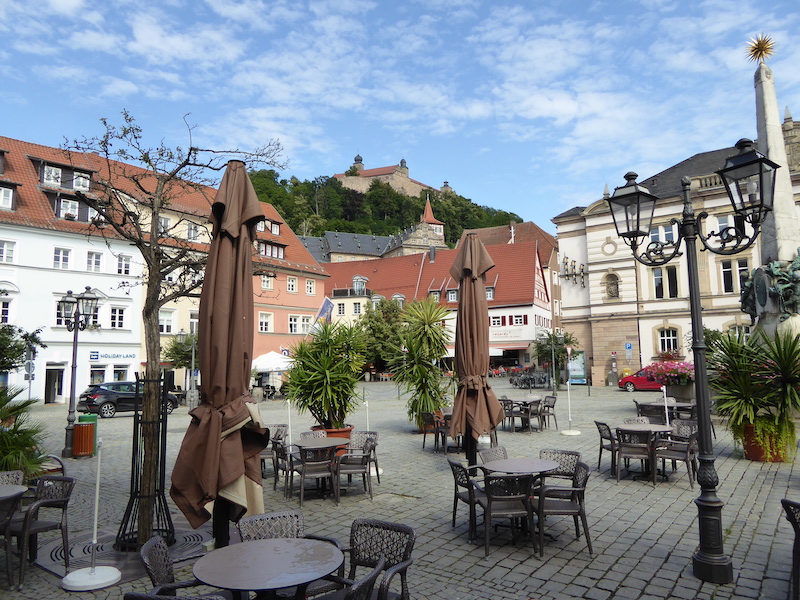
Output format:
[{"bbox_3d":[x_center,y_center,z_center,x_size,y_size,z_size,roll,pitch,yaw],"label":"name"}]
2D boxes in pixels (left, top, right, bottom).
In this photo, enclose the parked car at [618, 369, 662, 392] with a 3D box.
[{"bbox_3d":[15.854,4.898,36.050,4.250,1.550,1.800,-4,-7,27],"label":"parked car"}]

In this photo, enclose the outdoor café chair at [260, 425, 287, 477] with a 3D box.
[{"bbox_3d":[-2.244,2.587,9.891,0.540,0.820,0.570,-3,-6,25],"label":"outdoor café chair"}]

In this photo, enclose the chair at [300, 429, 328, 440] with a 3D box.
[{"bbox_3d":[-1.280,2.515,9.138,0.580,0.810,0.590,2,-7,-27],"label":"chair"}]

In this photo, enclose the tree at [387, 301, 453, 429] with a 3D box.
[{"bbox_3d":[0.628,1.733,15.653,1.800,3.700,1.800,-1,-6,0],"label":"tree"}]

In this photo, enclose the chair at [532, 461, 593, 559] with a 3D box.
[{"bbox_3d":[1.686,2.175,6.041,0.570,0.820,0.540,-1,-6,2],"label":"chair"}]

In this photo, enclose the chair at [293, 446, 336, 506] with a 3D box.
[{"bbox_3d":[-1.124,2.396,8.041,0.540,0.820,0.570,1,-6,-17],"label":"chair"}]

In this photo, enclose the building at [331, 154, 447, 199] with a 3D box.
[{"bbox_3d":[-9.056,-98.040,455.000,60.000,30.000,50.000,-3,-6,23],"label":"building"}]

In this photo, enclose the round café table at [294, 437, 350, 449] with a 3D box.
[{"bbox_3d":[-1.189,2.652,9.226,0.887,0.751,0.887,-1,-6,0],"label":"round café table"}]

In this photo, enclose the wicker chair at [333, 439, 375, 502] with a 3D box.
[{"bbox_3d":[-0.674,2.414,8.261,0.570,0.820,0.540,1,-6,-12],"label":"wicker chair"}]

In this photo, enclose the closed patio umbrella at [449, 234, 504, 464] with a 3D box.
[{"bbox_3d":[1.238,0.883,9.934,0.920,4.150,0.880,-1,-6,0],"label":"closed patio umbrella"}]

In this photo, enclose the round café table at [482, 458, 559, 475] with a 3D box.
[{"bbox_3d":[1.322,2.181,6.258,0.820,0.745,0.820,-1,-6,0],"label":"round café table"}]

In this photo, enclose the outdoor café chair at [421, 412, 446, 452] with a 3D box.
[{"bbox_3d":[0.796,2.799,12.321,0.570,0.820,0.540,3,-7,-35],"label":"outdoor café chair"}]

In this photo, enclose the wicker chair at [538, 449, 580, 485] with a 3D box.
[{"bbox_3d":[1.813,2.219,6.741,0.560,0.800,0.560,-4,-7,31],"label":"wicker chair"}]

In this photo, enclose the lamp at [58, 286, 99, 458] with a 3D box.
[{"bbox_3d":[-7.670,1.689,13.594,0.450,3.900,1.800,5,-8,-44],"label":"lamp"}]

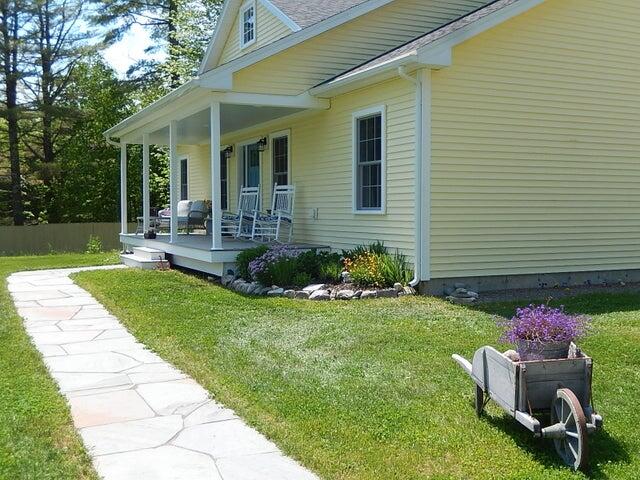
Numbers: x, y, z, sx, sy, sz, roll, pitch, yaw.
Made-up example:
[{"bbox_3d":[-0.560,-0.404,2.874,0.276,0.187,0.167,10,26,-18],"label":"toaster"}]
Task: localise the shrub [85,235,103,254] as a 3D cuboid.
[{"bbox_3d":[-7.769,0.154,26.000,0.600,0.700,0.600,0,2,0],"label":"shrub"}]

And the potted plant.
[{"bbox_3d":[1.370,0.664,4.600,0.530,0.530,0.510,0,2,-7],"label":"potted plant"}]

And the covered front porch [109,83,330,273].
[{"bbox_3d":[-2.759,-1.128,16.616,2.710,3.180,8.850,-1,2,-25],"label":"covered front porch"}]

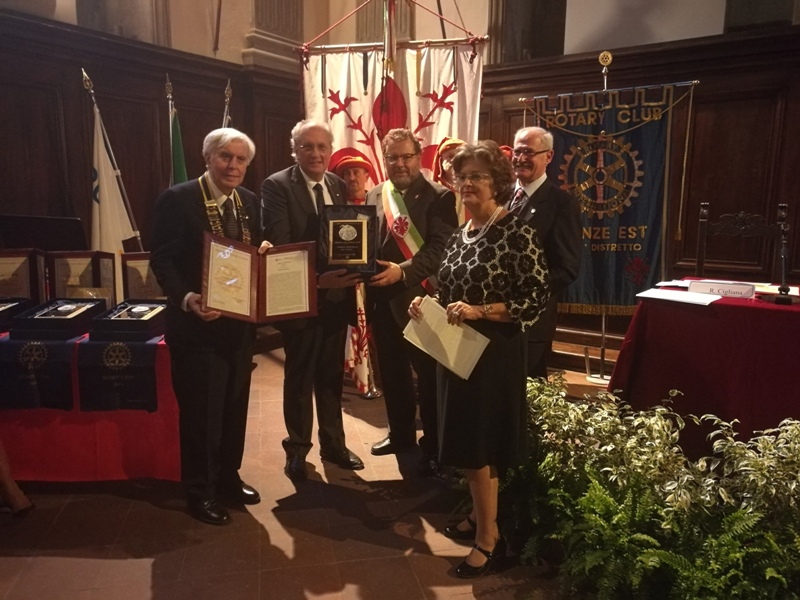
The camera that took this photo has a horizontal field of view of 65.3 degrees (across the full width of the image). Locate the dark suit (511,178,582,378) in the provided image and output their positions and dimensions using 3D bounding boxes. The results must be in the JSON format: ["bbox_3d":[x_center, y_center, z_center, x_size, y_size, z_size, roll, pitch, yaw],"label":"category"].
[{"bbox_3d":[0.670,0.120,3.150,0.520,1.430,0.340,8,12,39],"label":"dark suit"}]

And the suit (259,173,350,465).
[{"bbox_3d":[-0.460,0.103,3.154,0.510,1.500,0.370,-4,11,-25],"label":"suit"}]

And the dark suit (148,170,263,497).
[{"bbox_3d":[-0.867,0.216,2.751,0.510,1.450,0.390,-8,13,-40],"label":"dark suit"}]

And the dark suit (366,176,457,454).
[{"bbox_3d":[0.060,0.098,3.297,0.530,1.470,0.400,6,11,28],"label":"dark suit"}]

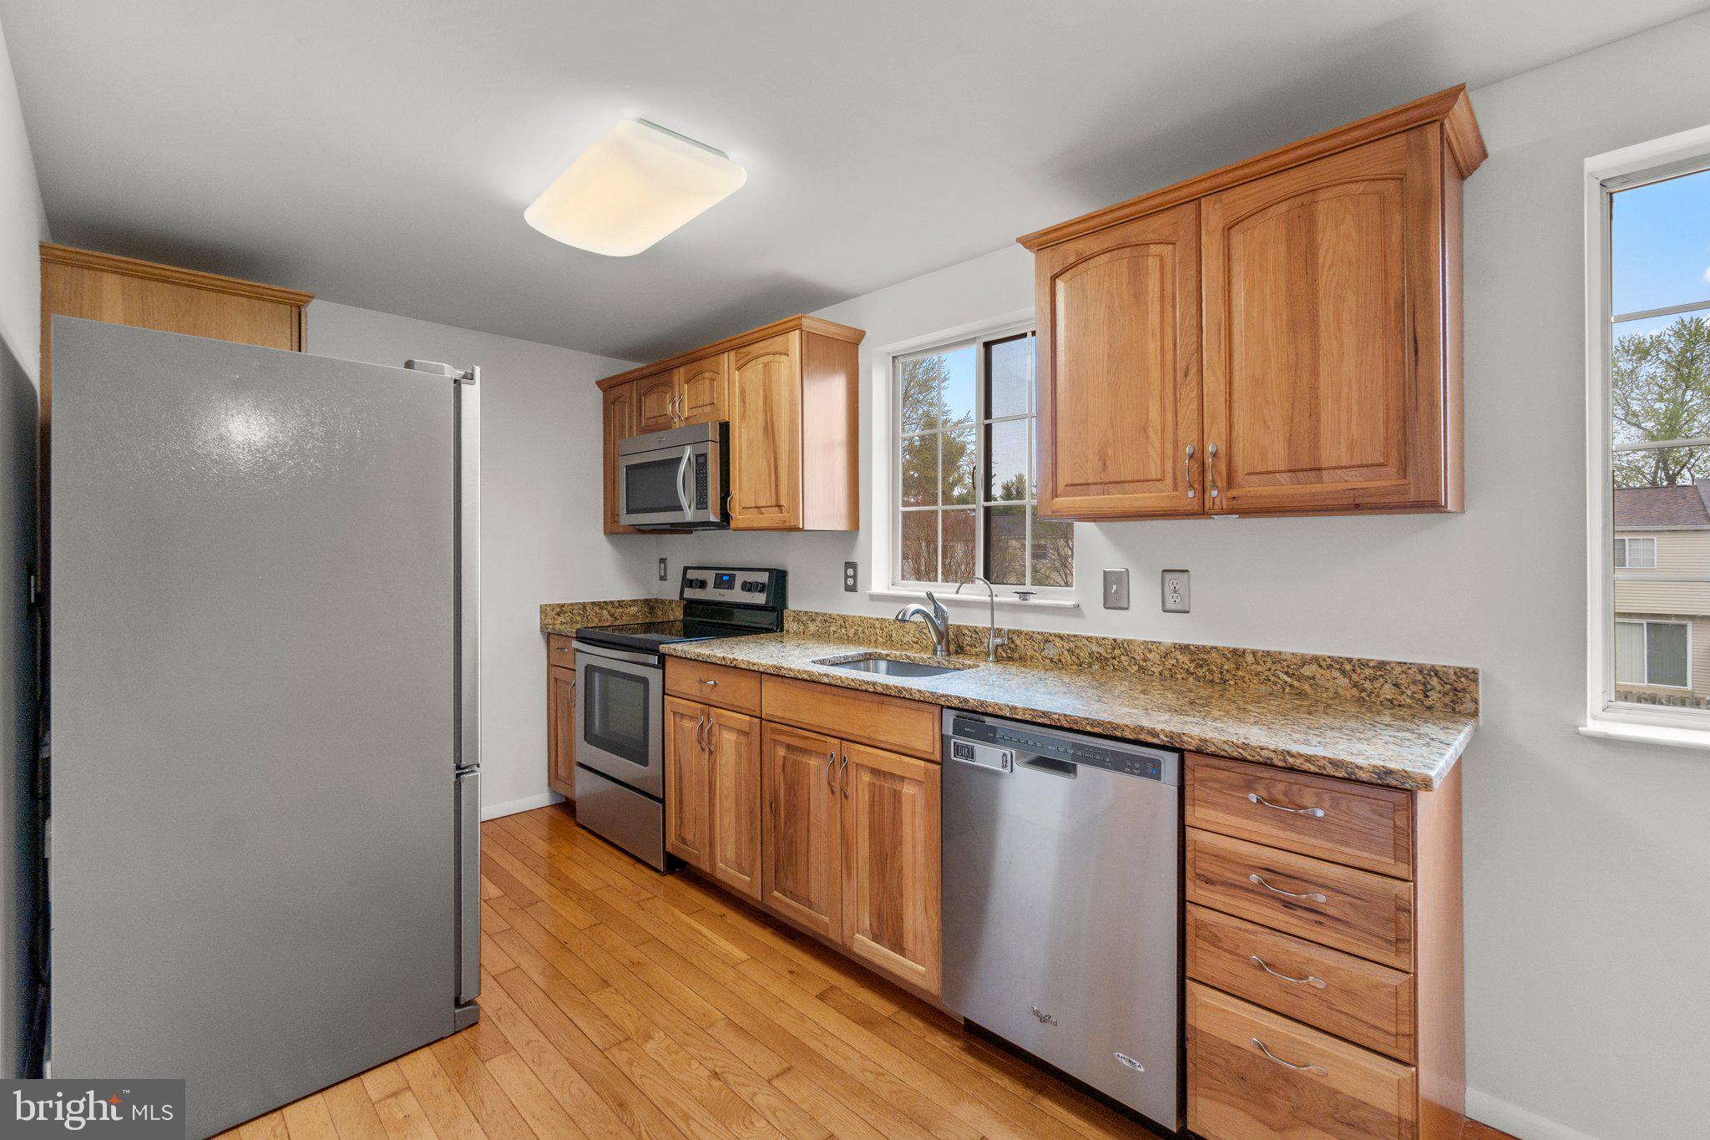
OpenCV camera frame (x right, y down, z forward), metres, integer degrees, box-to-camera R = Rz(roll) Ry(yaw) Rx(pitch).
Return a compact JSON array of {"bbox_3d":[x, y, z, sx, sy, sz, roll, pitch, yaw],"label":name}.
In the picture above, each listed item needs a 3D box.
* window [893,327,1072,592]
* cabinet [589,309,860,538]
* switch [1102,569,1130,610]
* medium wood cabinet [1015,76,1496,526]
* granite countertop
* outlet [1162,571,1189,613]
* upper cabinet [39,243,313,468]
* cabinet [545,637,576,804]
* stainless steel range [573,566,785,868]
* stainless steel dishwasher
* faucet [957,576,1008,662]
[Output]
[{"bbox_3d":[0.468,-0.404,2.685,0.071,0.970,0.879,-1,2,-45],"label":"window"},{"bbox_3d":[-0.681,-0.578,3.434,0.348,0.814,1.707,-1,2,-45],"label":"cabinet"},{"bbox_3d":[0.796,0.059,2.197,0.014,0.122,0.083,-1,2,-45],"label":"switch"},{"bbox_3d":[0.925,-0.529,1.813,0.355,0.793,0.972,-1,2,-45],"label":"medium wood cabinet"},{"bbox_3d":[0.312,0.323,2.235,0.654,0.030,2.407,-1,2,-45],"label":"granite countertop"},{"bbox_3d":[0.923,0.062,2.072,0.010,0.119,0.080,-1,2,-45],"label":"outlet"},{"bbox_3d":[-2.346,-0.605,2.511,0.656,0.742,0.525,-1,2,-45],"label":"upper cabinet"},{"bbox_3d":[-1.224,0.740,3.725,0.333,0.844,0.626,1,2,44],"label":"cabinet"},{"bbox_3d":[-0.799,0.604,3.299,0.677,1.207,0.759,-1,2,-45],"label":"stainless steel range"},{"bbox_3d":[0.654,0.772,1.854,0.636,0.833,0.599,-1,2,-45],"label":"stainless steel dishwasher"},{"bbox_3d":[0.422,0.163,2.380,0.192,0.288,0.045,0,1,-11],"label":"faucet"}]

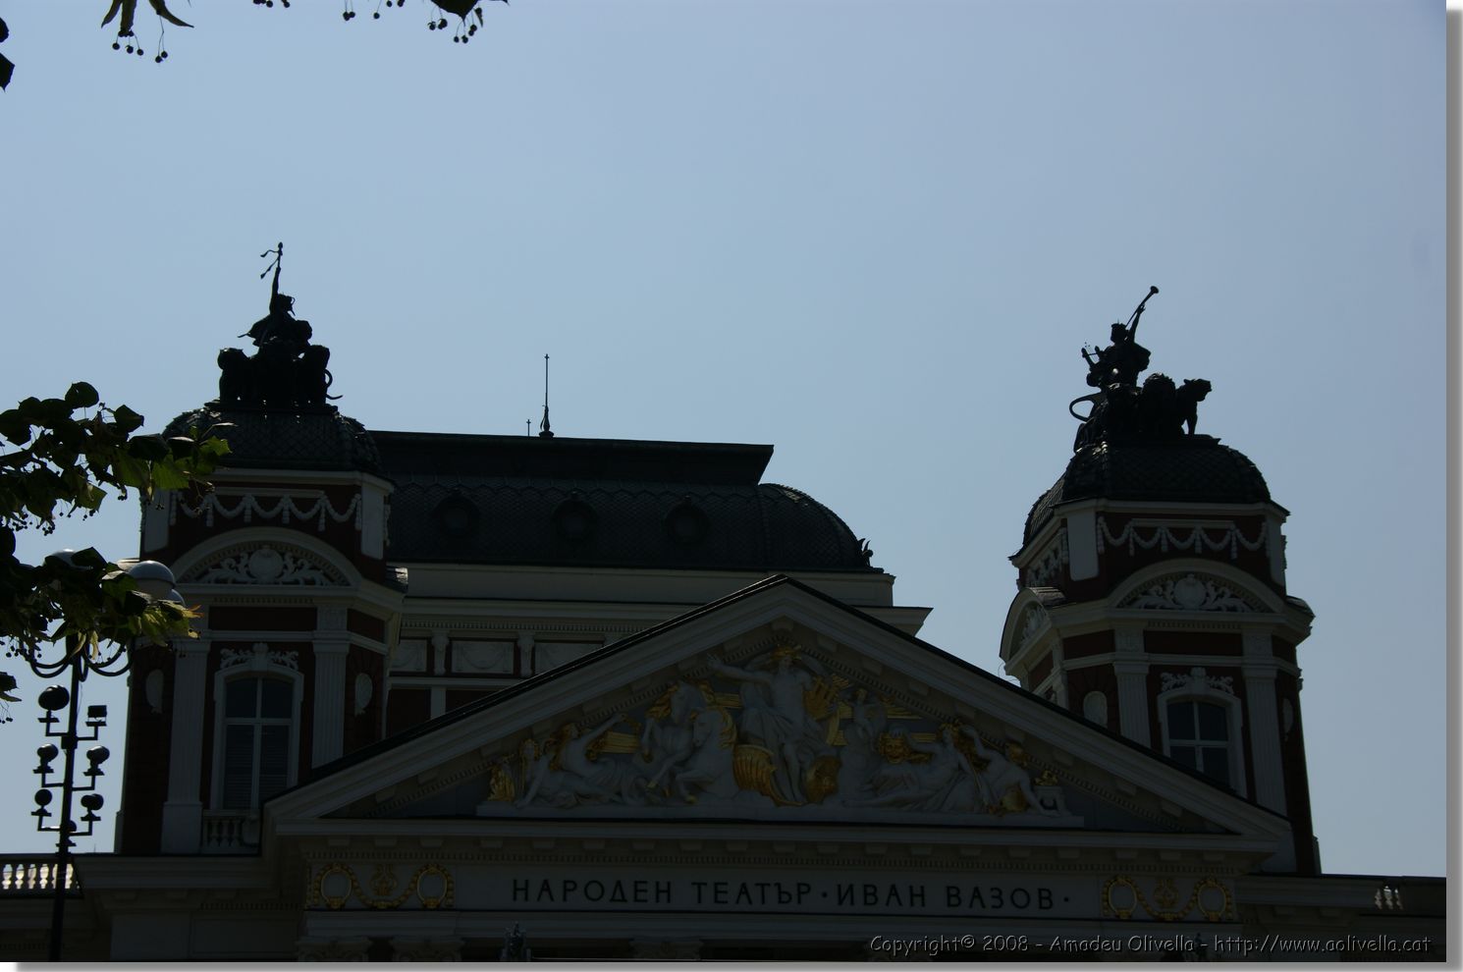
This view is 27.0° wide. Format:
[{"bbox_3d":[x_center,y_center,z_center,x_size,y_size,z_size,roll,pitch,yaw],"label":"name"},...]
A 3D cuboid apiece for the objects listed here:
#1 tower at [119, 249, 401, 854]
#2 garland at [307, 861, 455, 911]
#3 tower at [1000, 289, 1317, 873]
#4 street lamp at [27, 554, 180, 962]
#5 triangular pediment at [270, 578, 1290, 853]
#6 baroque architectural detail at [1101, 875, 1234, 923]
[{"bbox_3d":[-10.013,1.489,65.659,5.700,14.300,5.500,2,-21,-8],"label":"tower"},{"bbox_3d":[-6.385,7.323,55.964,2.550,0.880,0.170,2,-21,-8],"label":"garland"},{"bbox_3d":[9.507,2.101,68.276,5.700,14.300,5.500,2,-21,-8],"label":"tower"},{"bbox_3d":[-4.974,5.074,21.727,1.600,9.500,1.600,2,-21,-8],"label":"street lamp"},{"bbox_3d":[0.872,4.482,58.125,19.000,5.100,1.900,2,-21,-8],"label":"triangular pediment"},{"bbox_3d":[8.287,7.807,57.922,2.550,0.880,0.170,2,-21,-8],"label":"baroque architectural detail"}]

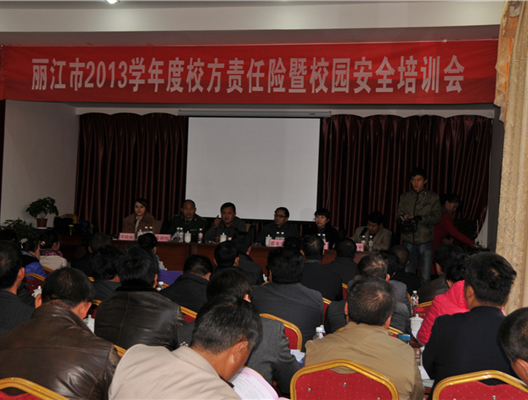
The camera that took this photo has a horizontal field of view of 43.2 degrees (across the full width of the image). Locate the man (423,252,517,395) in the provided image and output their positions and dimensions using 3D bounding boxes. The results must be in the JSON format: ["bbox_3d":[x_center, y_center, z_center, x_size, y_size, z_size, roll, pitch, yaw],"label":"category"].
[{"bbox_3d":[0.961,0.929,3.168,0.500,1.370,0.750,2,-1,8],"label":"man"}]

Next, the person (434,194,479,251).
[{"bbox_3d":[2.115,0.664,7.688,0.680,1.480,0.500,2,-1,28],"label":"person"}]

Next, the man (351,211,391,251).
[{"bbox_3d":[1.311,0.763,7.904,0.540,1.250,0.720,2,-2,10],"label":"man"}]

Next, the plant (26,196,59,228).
[{"bbox_3d":[-2.974,0.168,8.950,0.410,0.430,0.410,2,-1,9],"label":"plant"}]

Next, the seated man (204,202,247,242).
[{"bbox_3d":[-0.532,0.678,8.472,0.560,1.290,0.720,2,-1,7],"label":"seated man"}]

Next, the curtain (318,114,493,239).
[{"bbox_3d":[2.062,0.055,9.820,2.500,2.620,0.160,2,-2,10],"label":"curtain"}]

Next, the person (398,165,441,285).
[{"bbox_3d":[1.688,0.515,7.280,0.520,1.740,0.420,2,-2,24],"label":"person"}]

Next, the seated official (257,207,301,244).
[{"bbox_3d":[0.209,0.722,8.164,0.540,1.270,0.720,2,-2,10],"label":"seated official"}]

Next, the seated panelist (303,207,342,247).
[{"bbox_3d":[0.692,0.738,8.322,0.480,1.260,0.700,2,-1,12],"label":"seated panelist"}]

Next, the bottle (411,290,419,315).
[{"bbox_3d":[1.218,0.833,5.398,0.063,0.200,0.063,2,-1,9],"label":"bottle"}]

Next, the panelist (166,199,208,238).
[{"bbox_3d":[-1.042,0.644,8.621,0.520,1.300,0.720,2,-1,9],"label":"panelist"}]

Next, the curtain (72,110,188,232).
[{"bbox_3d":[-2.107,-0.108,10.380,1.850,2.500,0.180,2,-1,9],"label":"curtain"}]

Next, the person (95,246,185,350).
[{"bbox_3d":[-0.585,0.860,3.460,0.520,1.260,0.720,2,-2,10],"label":"person"}]

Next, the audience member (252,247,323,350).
[{"bbox_3d":[0.144,0.894,3.830,0.500,1.270,0.720,2,-2,10],"label":"audience member"}]

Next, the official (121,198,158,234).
[{"bbox_3d":[-1.714,0.617,8.741,0.470,1.280,0.700,2,-1,12],"label":"official"}]

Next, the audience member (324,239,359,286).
[{"bbox_3d":[0.726,0.977,5.980,0.500,1.270,0.720,2,-2,10],"label":"audience member"}]

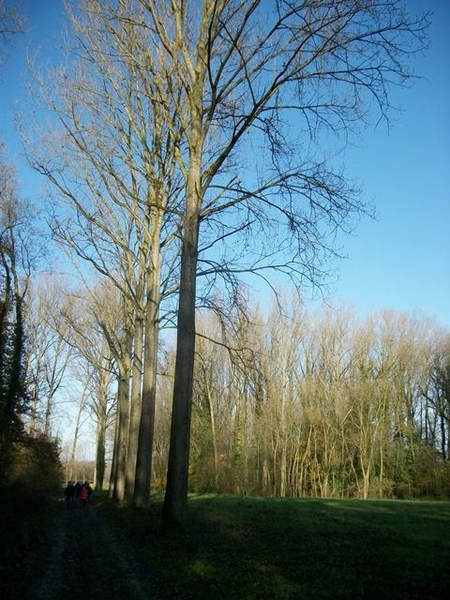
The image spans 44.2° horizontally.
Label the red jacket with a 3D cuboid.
[{"bbox_3d":[-8.909,12.209,35.000,0.560,0.800,0.340,4,-19,-13],"label":"red jacket"}]

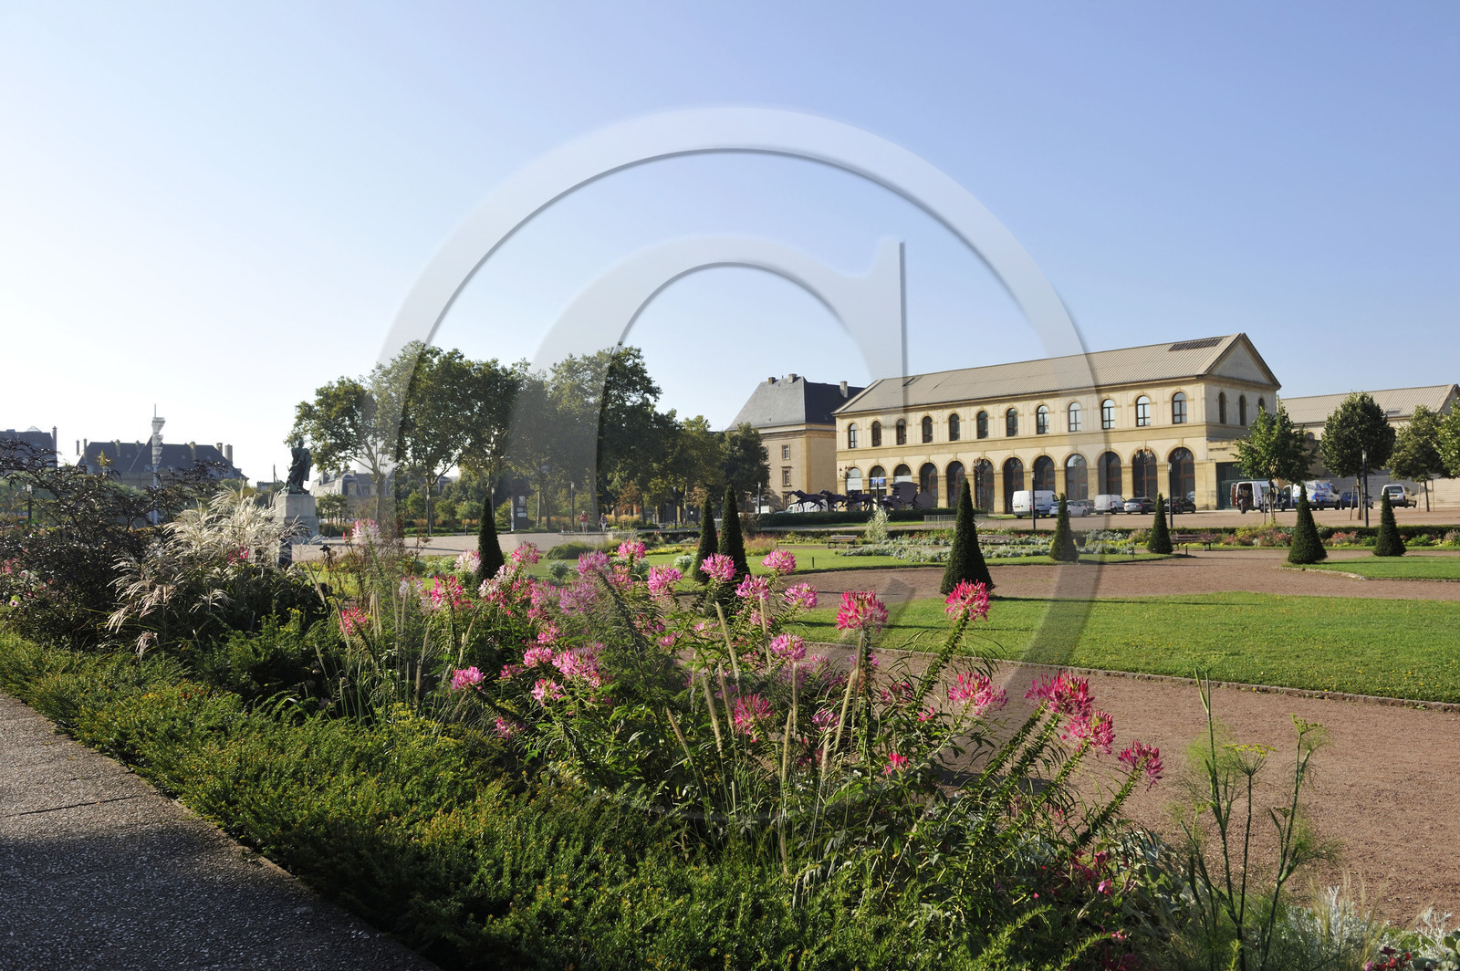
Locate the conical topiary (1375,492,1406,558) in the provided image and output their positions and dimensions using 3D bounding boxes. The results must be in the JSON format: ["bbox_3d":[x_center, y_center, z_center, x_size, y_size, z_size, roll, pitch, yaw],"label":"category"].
[{"bbox_3d":[26.297,1.537,45.300,1.104,2.528,1.104,-2,-2,30],"label":"conical topiary"}]

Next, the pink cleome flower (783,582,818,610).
[{"bbox_3d":[0.297,0.468,4.800,0.140,0.110,0.140,-2,-1,3],"label":"pink cleome flower"}]

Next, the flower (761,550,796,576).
[{"bbox_3d":[0.205,0.323,4.800,0.154,0.106,0.154,-1,-1,0],"label":"flower"}]

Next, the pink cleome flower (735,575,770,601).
[{"bbox_3d":[0.097,0.434,4.800,0.145,0.110,0.145,-2,-1,1],"label":"pink cleome flower"}]

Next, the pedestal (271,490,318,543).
[{"bbox_3d":[-26.745,2.004,70.000,2.163,3.081,2.163,0,-2,-41],"label":"pedestal"}]

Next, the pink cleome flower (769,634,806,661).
[{"bbox_3d":[0.234,0.657,4.600,0.148,0.111,0.148,-1,-1,0],"label":"pink cleome flower"}]

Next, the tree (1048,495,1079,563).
[{"bbox_3d":[12.136,1.541,41.200,1.118,2.485,1.118,-1,-2,0],"label":"tree"}]

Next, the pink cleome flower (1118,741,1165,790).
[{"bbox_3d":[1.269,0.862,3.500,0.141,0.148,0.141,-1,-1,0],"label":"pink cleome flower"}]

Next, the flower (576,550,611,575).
[{"bbox_3d":[-0.685,0.387,5.700,0.183,0.120,0.174,-1,-2,0],"label":"flower"}]

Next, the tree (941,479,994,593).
[{"bbox_3d":[6.436,1.377,31.000,1.405,3.132,1.405,-2,-1,12],"label":"tree"}]

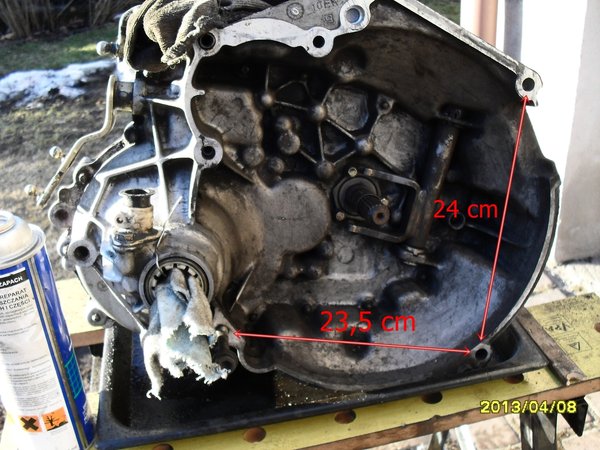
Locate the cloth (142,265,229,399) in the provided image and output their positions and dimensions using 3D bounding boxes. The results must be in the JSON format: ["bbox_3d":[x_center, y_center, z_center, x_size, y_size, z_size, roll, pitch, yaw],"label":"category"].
[{"bbox_3d":[-0.095,0.088,0.540,0.072,0.102,0.062,-8,24,-9],"label":"cloth"}]

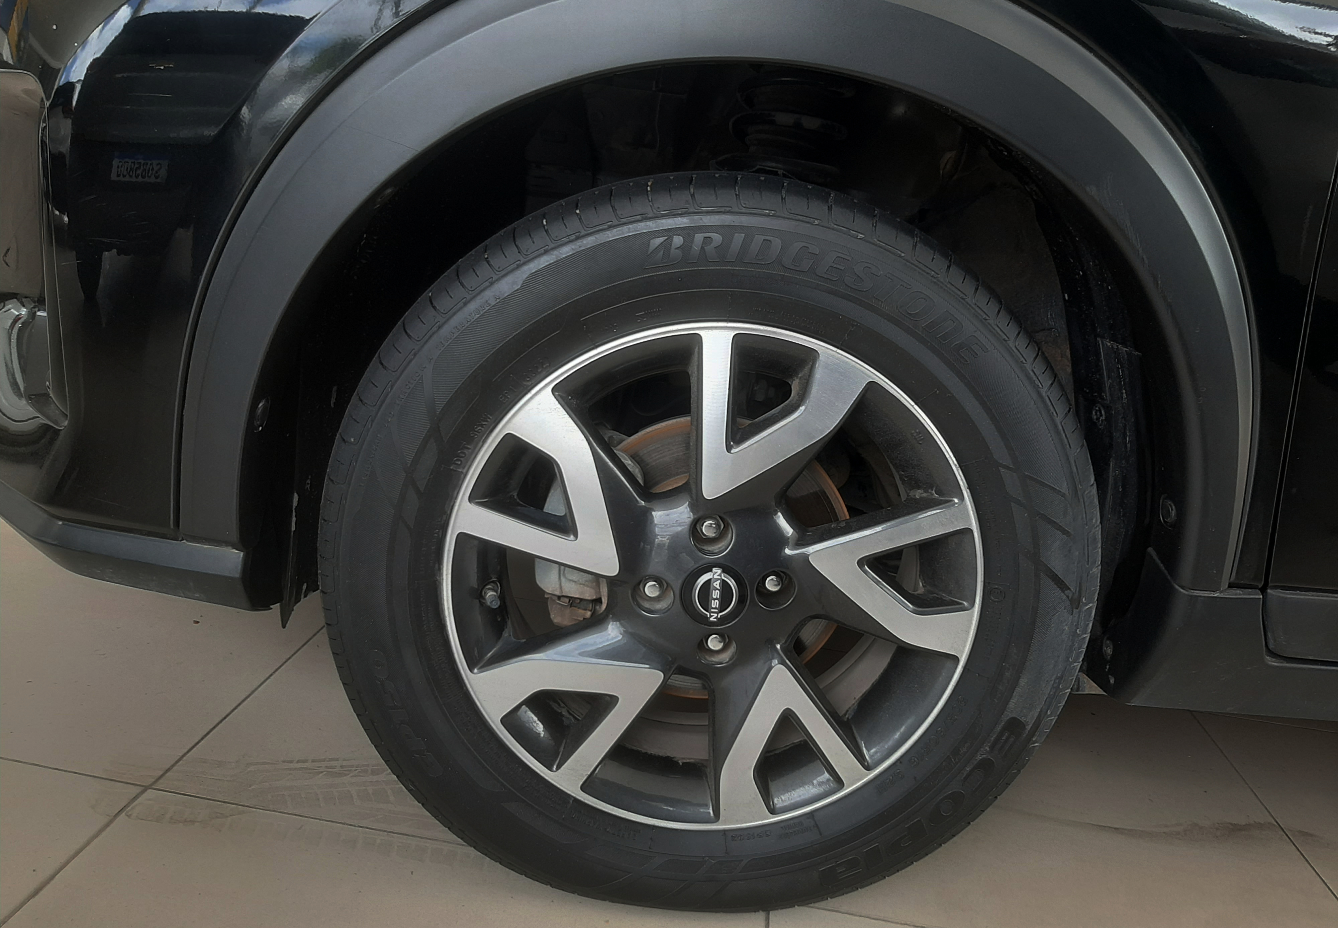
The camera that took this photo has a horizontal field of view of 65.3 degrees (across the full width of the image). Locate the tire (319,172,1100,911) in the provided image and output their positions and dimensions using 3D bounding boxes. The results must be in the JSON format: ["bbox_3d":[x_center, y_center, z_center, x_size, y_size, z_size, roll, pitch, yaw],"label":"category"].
[{"bbox_3d":[0.035,0.081,0.943,0.652,0.650,0.208,6,15,-3],"label":"tire"}]

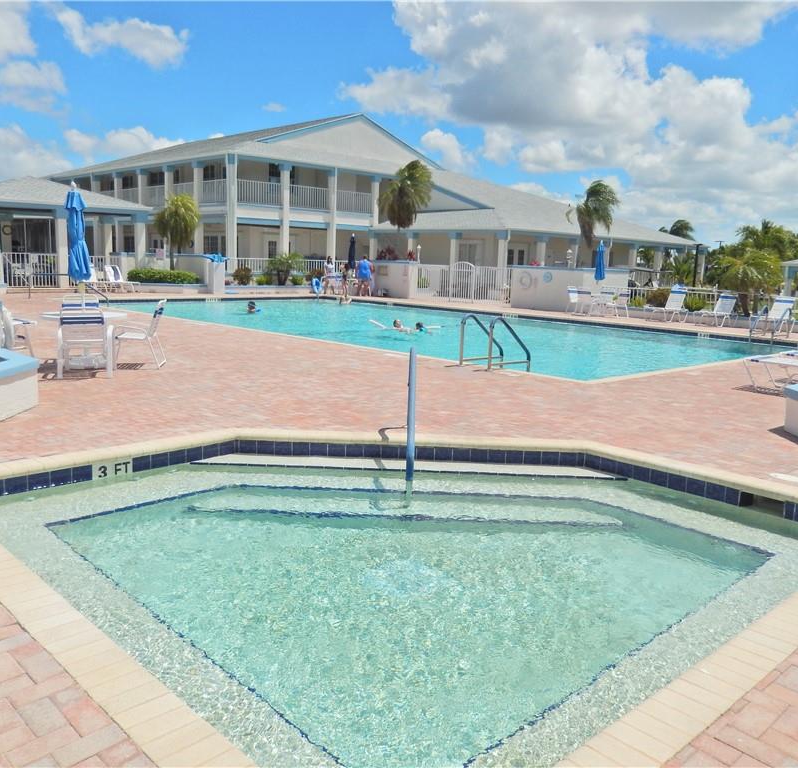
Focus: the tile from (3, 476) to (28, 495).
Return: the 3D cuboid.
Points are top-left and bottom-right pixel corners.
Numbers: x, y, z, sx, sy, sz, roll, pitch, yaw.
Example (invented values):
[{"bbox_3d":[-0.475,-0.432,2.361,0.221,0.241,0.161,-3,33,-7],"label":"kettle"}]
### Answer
[{"bbox_3d":[-2.722,0.723,5.264,0.150,0.138,0.012,-7,13,-43],"label":"tile"}]

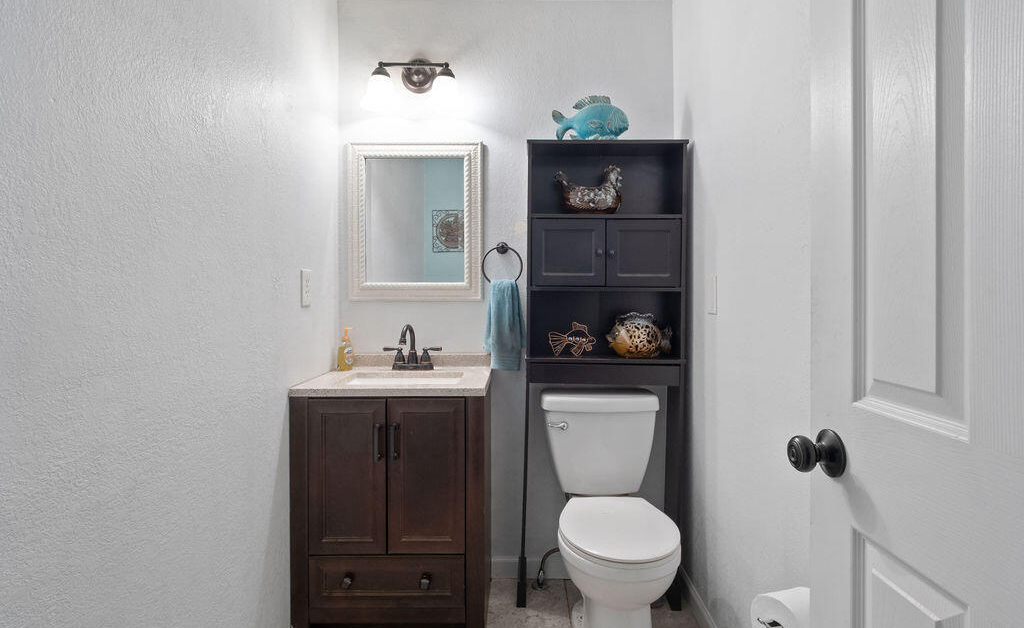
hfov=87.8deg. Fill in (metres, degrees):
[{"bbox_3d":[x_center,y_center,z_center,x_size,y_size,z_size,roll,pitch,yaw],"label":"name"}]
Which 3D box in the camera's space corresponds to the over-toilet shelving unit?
[{"bbox_3d":[0.334,0.218,2.035,0.600,1.710,0.200,1,1,1],"label":"over-toilet shelving unit"}]

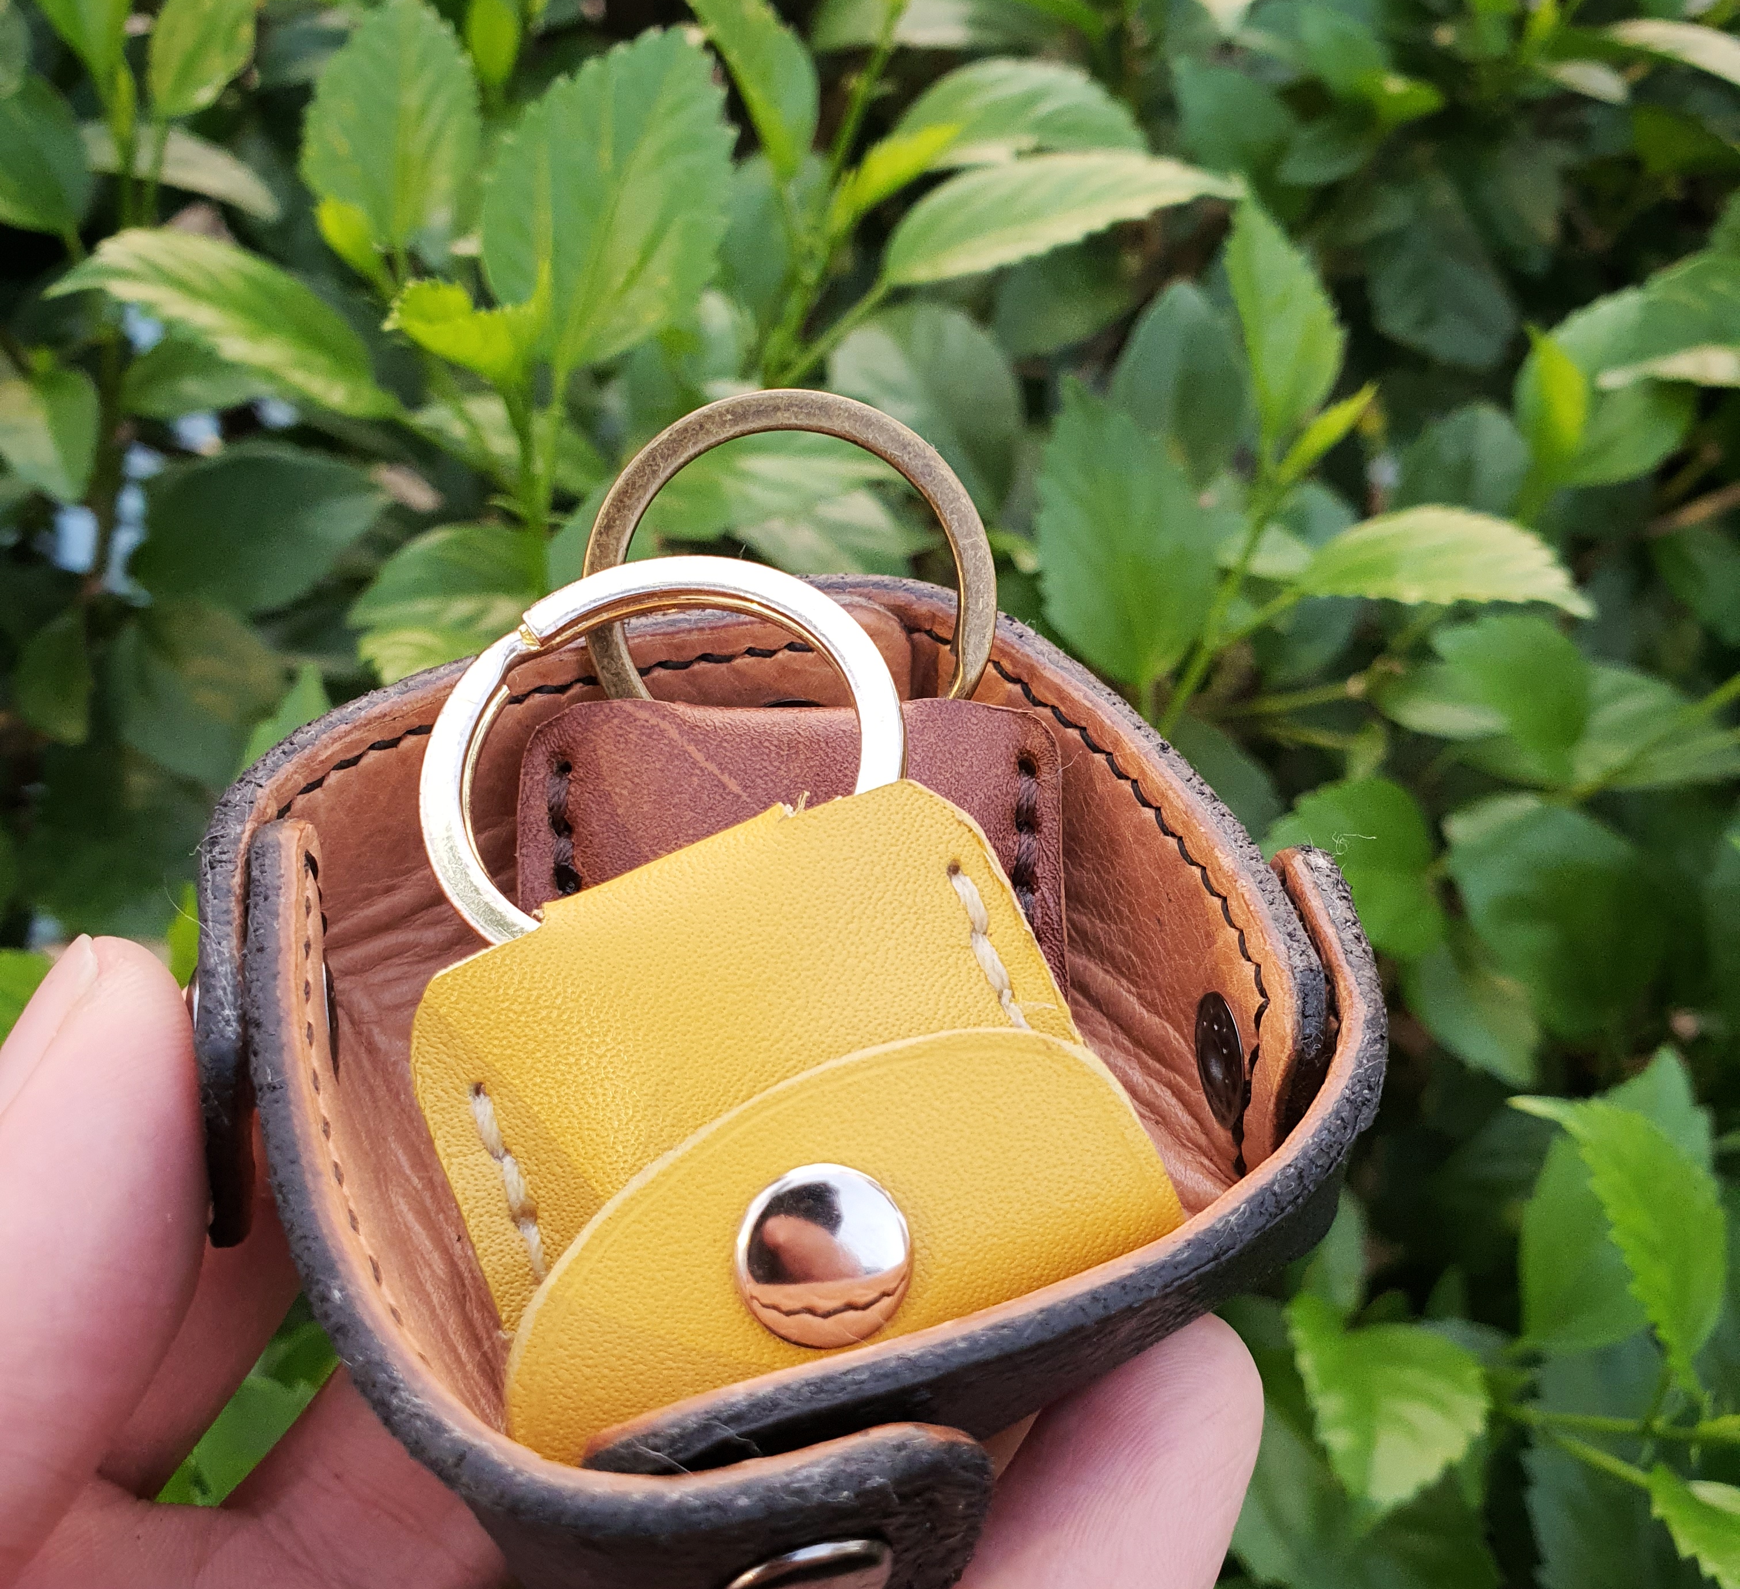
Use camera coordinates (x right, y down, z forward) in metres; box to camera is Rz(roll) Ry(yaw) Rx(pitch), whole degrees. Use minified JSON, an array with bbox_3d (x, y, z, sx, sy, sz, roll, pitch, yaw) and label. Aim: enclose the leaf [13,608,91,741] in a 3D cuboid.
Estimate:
[{"bbox_3d":[-0.220,-0.031,0.470,0.024,0.010,0.042,-18,62,22],"label":"leaf"}]

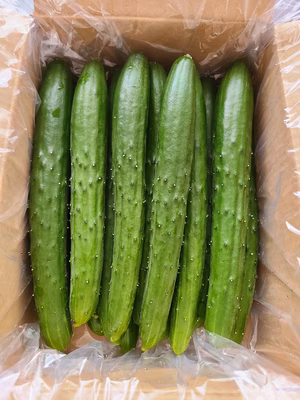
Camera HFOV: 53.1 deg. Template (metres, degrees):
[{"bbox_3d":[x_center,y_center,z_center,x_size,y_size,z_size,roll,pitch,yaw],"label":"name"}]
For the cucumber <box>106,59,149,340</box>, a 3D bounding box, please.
[{"bbox_3d":[-0.021,-0.019,0.283,0.033,0.033,0.282,2,75,1],"label":"cucumber"}]

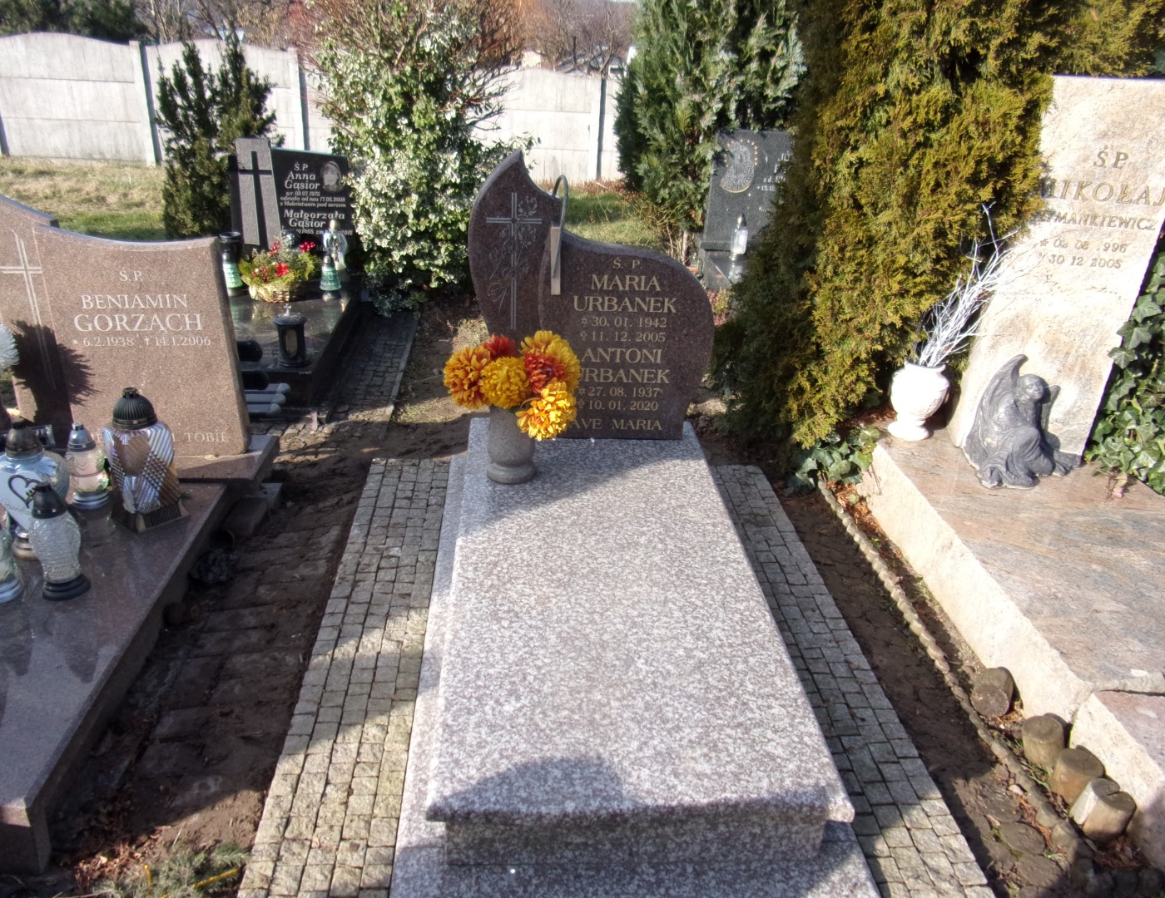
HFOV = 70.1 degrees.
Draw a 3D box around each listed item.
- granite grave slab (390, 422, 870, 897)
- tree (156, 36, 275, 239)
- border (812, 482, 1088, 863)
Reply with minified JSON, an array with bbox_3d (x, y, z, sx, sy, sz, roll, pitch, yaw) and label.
[{"bbox_3d":[0.040,0.411,2.213,0.873,0.340,1.740,1,27,-5],"label":"granite grave slab"},{"bbox_3d":[-2.712,-2.245,6.186,0.840,1.460,0.820,1,27,-5],"label":"tree"},{"bbox_3d":[0.993,0.506,2.484,0.060,0.080,1.620,-1,27,-8],"label":"border"}]

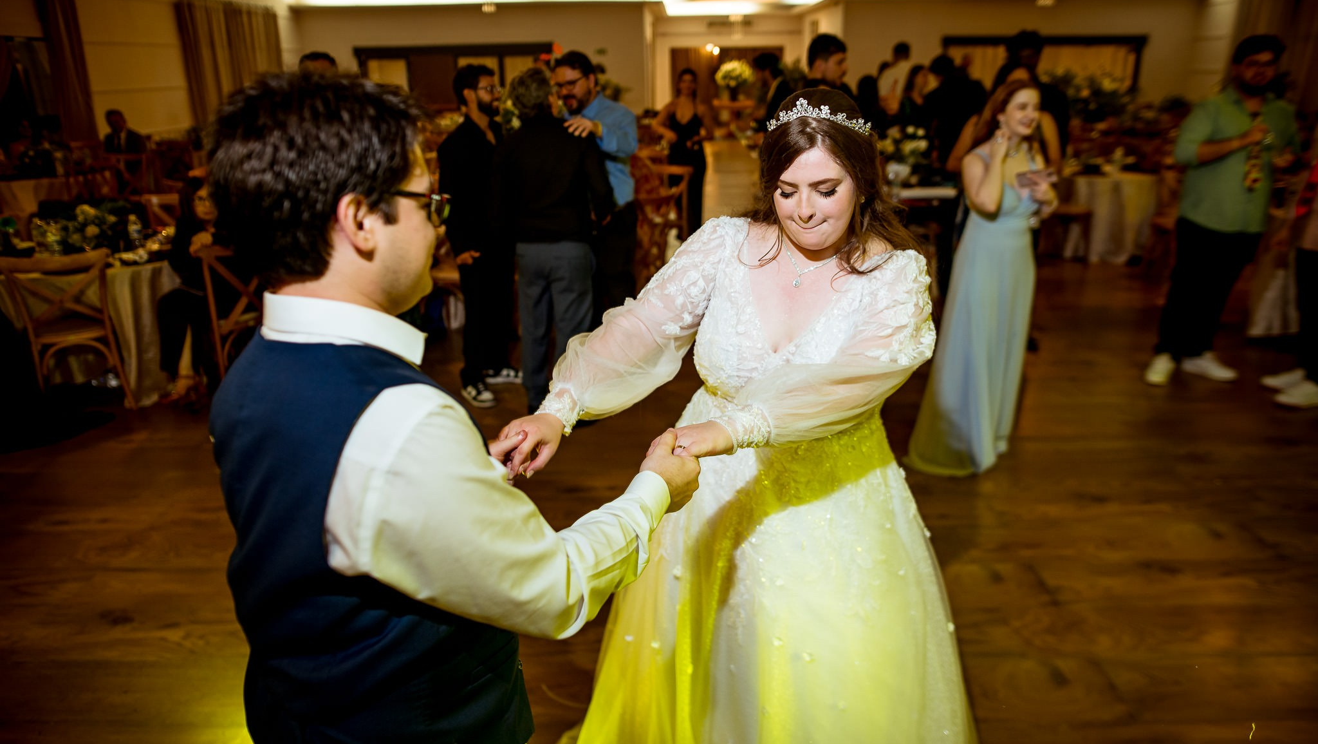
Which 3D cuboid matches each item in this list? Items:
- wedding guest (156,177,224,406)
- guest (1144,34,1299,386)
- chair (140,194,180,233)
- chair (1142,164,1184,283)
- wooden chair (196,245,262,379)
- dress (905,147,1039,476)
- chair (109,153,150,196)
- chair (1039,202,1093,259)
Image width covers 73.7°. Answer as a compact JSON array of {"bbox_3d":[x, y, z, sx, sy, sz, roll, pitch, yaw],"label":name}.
[{"bbox_3d":[-2.317,-0.468,4.754,0.720,1.200,0.520,-11,22,-26],"label":"wedding guest"},{"bbox_3d":[3.023,-0.854,4.778,0.620,1.810,0.430,1,20,4],"label":"guest"},{"bbox_3d":[-3.487,-0.746,6.027,0.460,0.880,0.500,6,21,18],"label":"chair"},{"bbox_3d":[4.300,-1.208,7.139,0.460,0.880,0.500,0,20,3],"label":"chair"},{"bbox_3d":[-2.185,-0.318,4.819,0.480,0.870,0.520,-12,22,-28],"label":"wooden chair"},{"bbox_3d":[1.358,-0.285,3.871,0.470,1.370,0.530,-13,23,-31],"label":"dress"},{"bbox_3d":[-5.648,-1.947,9.571,0.480,0.870,0.520,-7,20,-16],"label":"chair"},{"bbox_3d":[3.667,-1.546,8.110,0.500,0.880,0.460,-7,20,-16],"label":"chair"}]

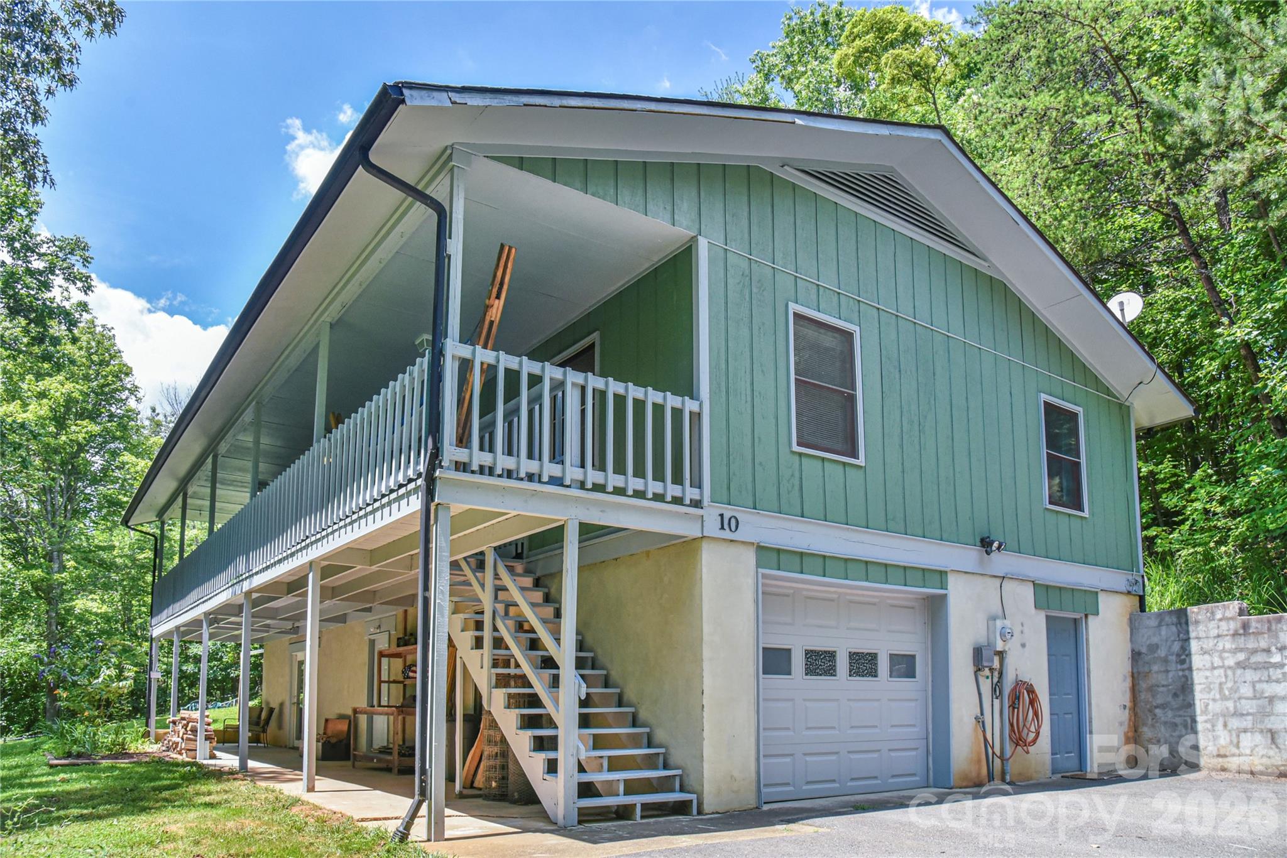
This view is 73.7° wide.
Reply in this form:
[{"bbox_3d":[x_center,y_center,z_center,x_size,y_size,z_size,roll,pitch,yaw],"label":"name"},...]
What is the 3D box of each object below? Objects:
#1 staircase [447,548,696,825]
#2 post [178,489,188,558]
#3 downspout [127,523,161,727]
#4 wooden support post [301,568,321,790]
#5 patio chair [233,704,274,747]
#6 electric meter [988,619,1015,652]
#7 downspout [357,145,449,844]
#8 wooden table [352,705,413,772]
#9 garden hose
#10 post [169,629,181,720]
[{"bbox_3d":[-0.974,2.295,8.618,1.200,2.650,3.300,5,-9,-36],"label":"staircase"},{"bbox_3d":[-9.356,2.333,17.400,0.110,2.250,0.110,5,-9,-36],"label":"post"},{"bbox_3d":[-11.754,4.767,20.200,0.650,4.950,0.150,5,-9,-36],"label":"downspout"},{"bbox_3d":[-3.522,2.633,9.120,0.100,2.420,0.100,7,-12,-35],"label":"wooden support post"},{"bbox_3d":[-8.356,6.367,18.400,0.750,0.880,0.620,5,-9,-36],"label":"patio chair"},{"bbox_3d":[4.237,2.438,10.150,0.250,0.360,0.200,7,-12,-35],"label":"electric meter"},{"bbox_3d":[-1.850,0.415,6.526,0.640,5.200,0.150,5,-9,-36],"label":"downspout"},{"bbox_3d":[-3.509,4.373,12.104,0.600,0.870,1.300,5,-9,-36],"label":"wooden table"},{"bbox_3d":[4.508,3.515,10.411,1.150,0.970,0.200,5,-9,-36],"label":"garden hose"},{"bbox_3d":[-9.397,5.227,17.200,0.110,2.470,0.110,5,-9,-36],"label":"post"}]

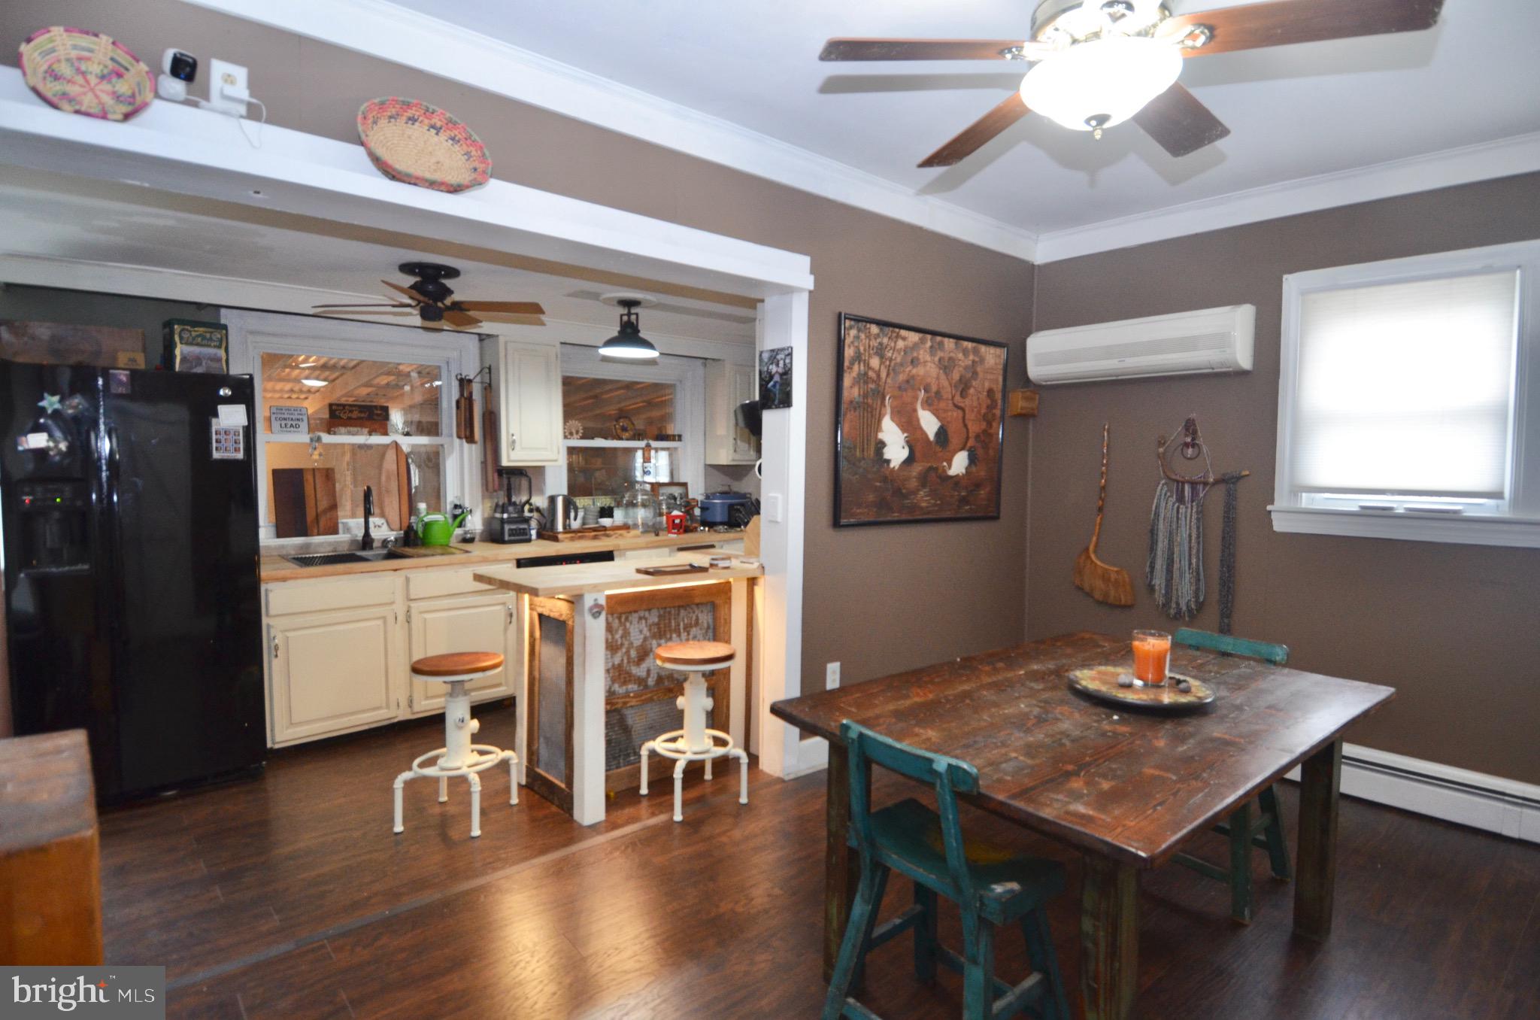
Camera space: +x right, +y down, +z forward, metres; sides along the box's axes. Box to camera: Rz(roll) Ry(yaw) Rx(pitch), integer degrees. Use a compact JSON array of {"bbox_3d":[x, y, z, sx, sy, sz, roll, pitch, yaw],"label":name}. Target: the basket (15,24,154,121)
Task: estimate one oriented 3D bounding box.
[{"bbox_3d":[-1.557,-0.981,1.762,0.232,0.232,0.060,-5,-12,-37],"label":"basket"}]

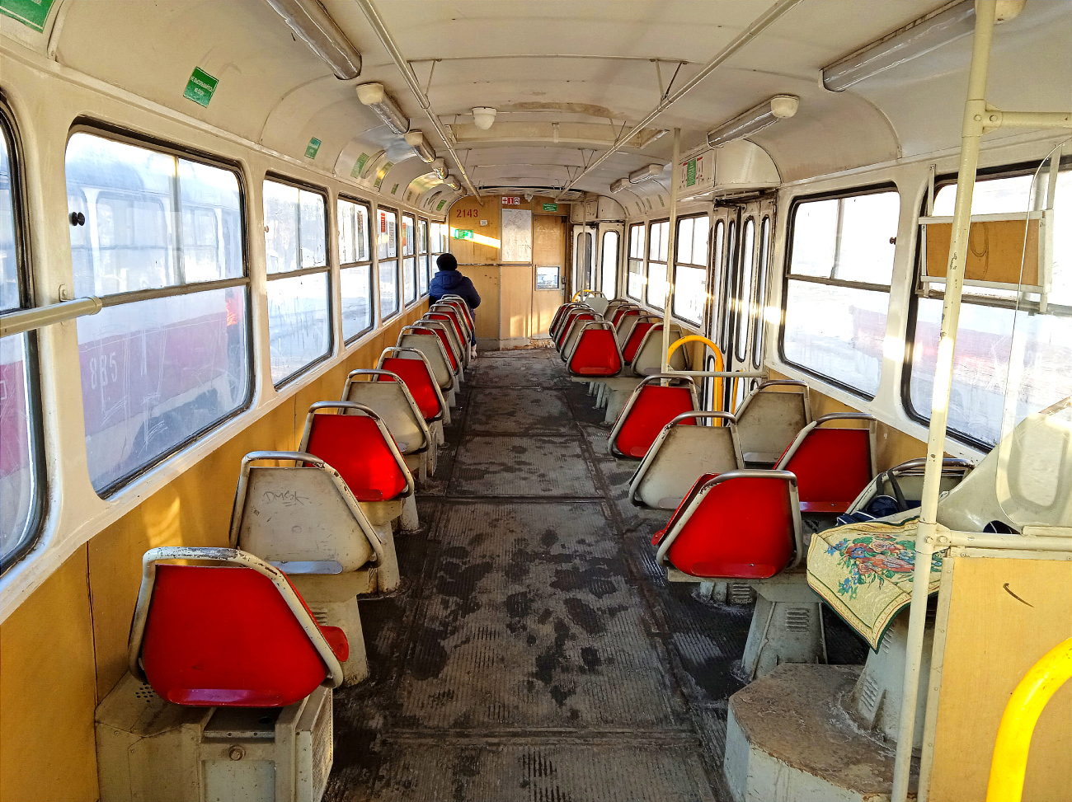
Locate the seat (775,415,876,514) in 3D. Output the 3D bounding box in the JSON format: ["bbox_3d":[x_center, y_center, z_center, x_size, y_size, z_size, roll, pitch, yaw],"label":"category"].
[{"bbox_3d":[1.141,0.235,3.434,0.420,0.390,0.440,1,10,-2],"label":"seat"}]

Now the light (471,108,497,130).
[{"bbox_3d":[-0.252,-1.380,4.234,0.127,0.110,0.127,1,10,-2],"label":"light"}]

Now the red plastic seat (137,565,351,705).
[{"bbox_3d":[-0.641,0.467,1.948,0.420,0.390,0.440,1,10,-2],"label":"red plastic seat"}]

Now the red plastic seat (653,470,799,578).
[{"bbox_3d":[0.569,0.327,2.671,0.410,0.370,0.520,1,10,-2],"label":"red plastic seat"}]

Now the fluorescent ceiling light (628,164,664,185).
[{"bbox_3d":[0.844,-1.748,6.712,0.115,0.092,1.000,1,10,-2],"label":"fluorescent ceiling light"}]

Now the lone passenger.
[{"bbox_3d":[-0.951,-1.096,10.225,0.570,1.279,0.880,1,10,-2],"label":"lone passenger"}]

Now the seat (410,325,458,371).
[{"bbox_3d":[-0.779,-0.397,6.488,0.410,0.370,0.490,1,10,-2],"label":"seat"}]

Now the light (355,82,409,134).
[{"bbox_3d":[-0.629,-1.214,3.632,0.105,0.085,0.970,-7,11,-1],"label":"light"}]

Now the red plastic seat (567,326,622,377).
[{"bbox_3d":[0.464,-0.408,6.882,0.420,0.390,0.440,1,10,-2],"label":"red plastic seat"}]

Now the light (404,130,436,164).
[{"bbox_3d":[-0.676,-1.496,5.143,0.115,0.092,1.000,1,10,-2],"label":"light"}]

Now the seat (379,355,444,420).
[{"bbox_3d":[-0.726,-0.101,4.876,0.410,0.370,0.490,1,10,-2],"label":"seat"}]

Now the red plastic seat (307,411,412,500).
[{"bbox_3d":[-0.677,0.176,3.367,0.410,0.370,0.490,1,10,-2],"label":"red plastic seat"}]

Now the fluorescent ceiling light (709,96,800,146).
[{"bbox_3d":[0.953,-1.234,3.906,0.115,0.092,1.030,1,10,-2],"label":"fluorescent ceiling light"}]

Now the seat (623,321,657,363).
[{"bbox_3d":[0.962,-0.540,7.670,0.420,0.390,0.440,1,10,-2],"label":"seat"}]

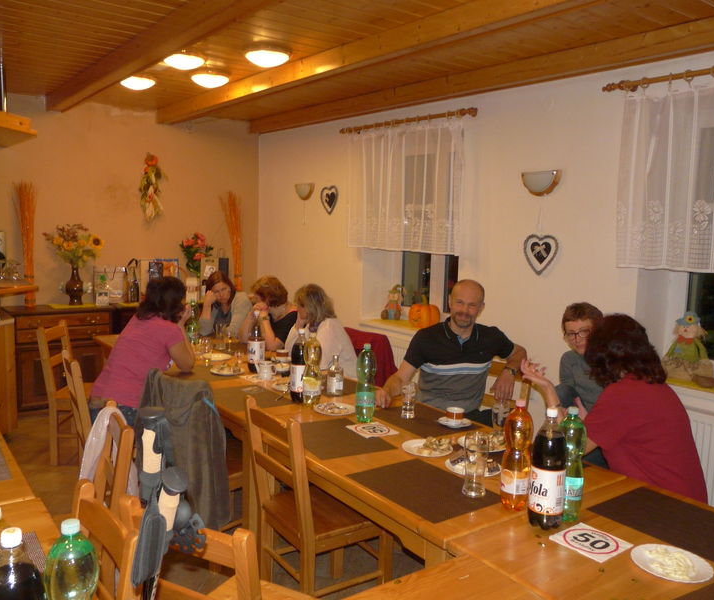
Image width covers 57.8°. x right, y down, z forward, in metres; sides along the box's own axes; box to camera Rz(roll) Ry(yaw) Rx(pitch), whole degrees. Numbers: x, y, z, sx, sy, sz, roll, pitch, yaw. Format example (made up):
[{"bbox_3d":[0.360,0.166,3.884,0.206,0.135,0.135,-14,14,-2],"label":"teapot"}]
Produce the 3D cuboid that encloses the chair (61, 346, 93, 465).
[{"bbox_3d":[-1.277,0.720,3.458,0.495,0.925,0.400,-2,8,-30],"label":"chair"}]

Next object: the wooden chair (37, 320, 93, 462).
[{"bbox_3d":[-1.788,0.607,4.320,0.480,0.890,0.400,1,7,0],"label":"wooden chair"}]

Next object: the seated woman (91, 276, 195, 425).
[{"bbox_3d":[-1.163,0.513,3.632,0.480,1.270,0.640,8,9,41],"label":"seated woman"}]

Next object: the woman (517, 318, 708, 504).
[{"bbox_3d":[1.010,0.710,2.520,0.580,1.280,0.700,-3,8,-32],"label":"woman"}]

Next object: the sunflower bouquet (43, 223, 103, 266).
[{"bbox_3d":[-2.443,-0.478,5.577,0.510,0.400,0.420,-3,8,-36],"label":"sunflower bouquet"}]

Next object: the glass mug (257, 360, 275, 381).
[{"bbox_3d":[-0.492,0.383,3.540,0.100,0.100,0.077,1,7,-9],"label":"glass mug"}]

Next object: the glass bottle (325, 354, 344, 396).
[{"bbox_3d":[-0.106,0.377,3.267,0.084,0.200,0.084,-3,9,-37],"label":"glass bottle"}]

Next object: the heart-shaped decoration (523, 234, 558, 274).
[{"bbox_3d":[1.154,-0.281,4.046,0.025,0.248,0.258,-3,8,-38],"label":"heart-shaped decoration"}]

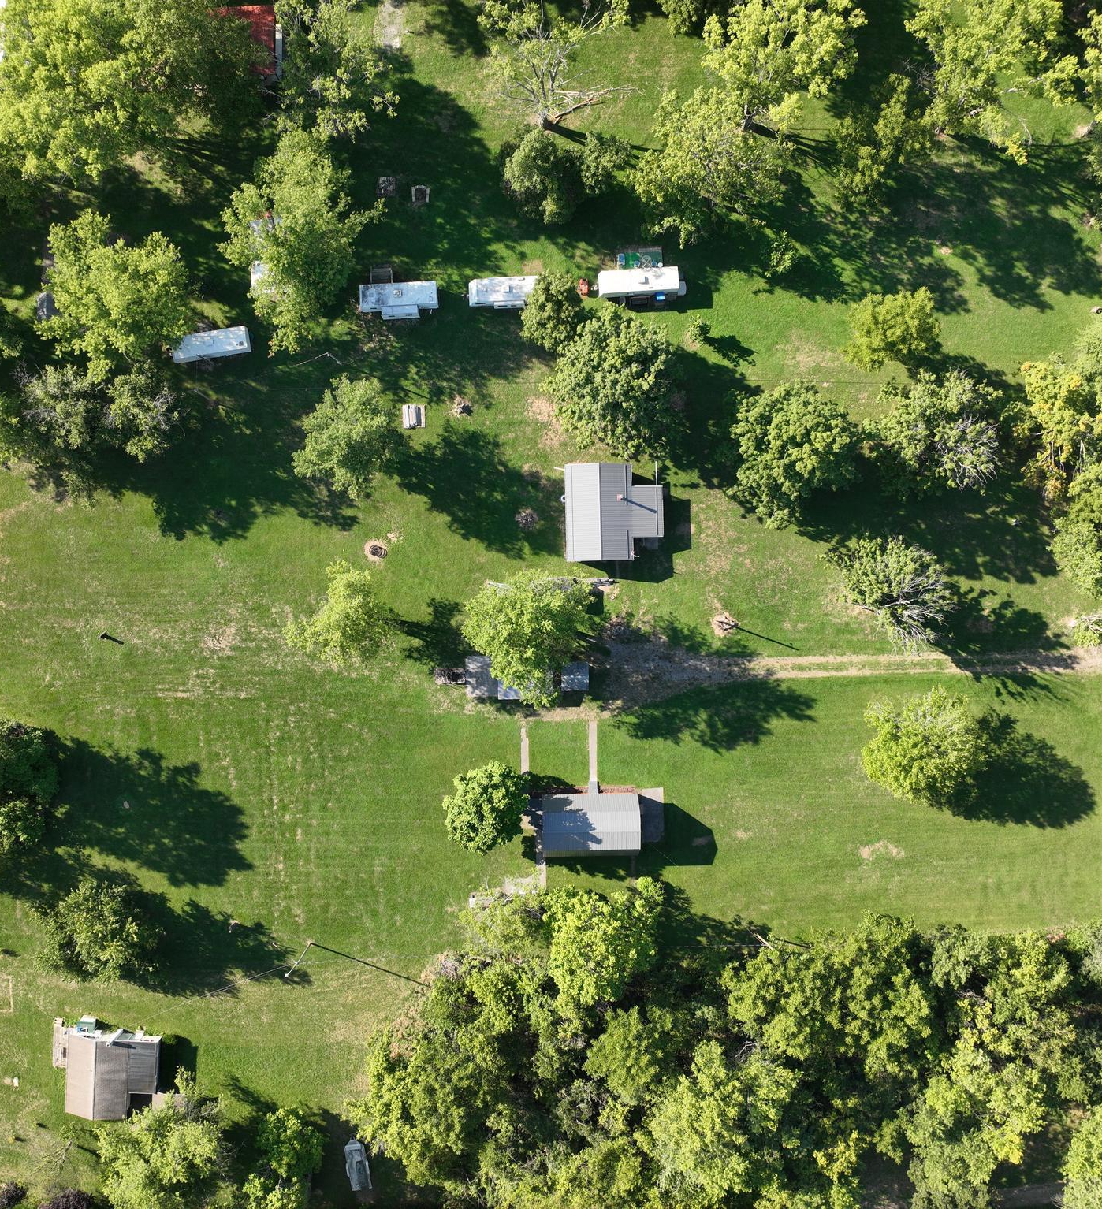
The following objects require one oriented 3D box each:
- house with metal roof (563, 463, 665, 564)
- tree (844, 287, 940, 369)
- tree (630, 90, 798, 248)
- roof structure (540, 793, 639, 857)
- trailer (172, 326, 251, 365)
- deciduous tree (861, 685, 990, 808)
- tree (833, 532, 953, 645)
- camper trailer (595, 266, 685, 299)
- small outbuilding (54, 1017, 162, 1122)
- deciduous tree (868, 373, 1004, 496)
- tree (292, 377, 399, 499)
[{"bbox_3d":[6.900,-10.000,122.300,10.800,5.000,10.700,-1,90,0],"label":"house with metal roof"},{"bbox_3d":[36.459,-29.553,120.701,9.888,10.800,8.493,0,90,1],"label":"tree"},{"bbox_3d":[16.100,-43.700,113.500,15.800,16.000,13.500,0,90,0],"label":"tree"},{"bbox_3d":[4.250,23.800,119.150,10.200,7.600,6.800,0,90,0],"label":"roof structure"},{"bbox_3d":[-37.560,-28.740,124.700,8.200,3.000,2.500,-9,90,0],"label":"trailer"},{"bbox_3d":[39.417,14.899,119.290,13.131,14.000,12.803,0,90,1],"label":"deciduous tree"},{"bbox_3d":[35.000,-1.400,115.750,12.000,14.500,11.300,0,90,0],"label":"tree"},{"bbox_3d":[9.400,-34.800,121.350,9.100,3.300,2.600,-4,90,0],"label":"camper trailer"},{"bbox_3d":[-48.970,51.960,125.000,10.600,4.400,9.300,2,90,0],"label":"small outbuilding"},{"bbox_3d":[40.213,-17.921,118.338,13.121,15.500,12.605,0,90,1],"label":"deciduous tree"},{"bbox_3d":[-21.610,-17.589,119.629,11.062,15.500,12.755,0,90,1],"label":"tree"}]

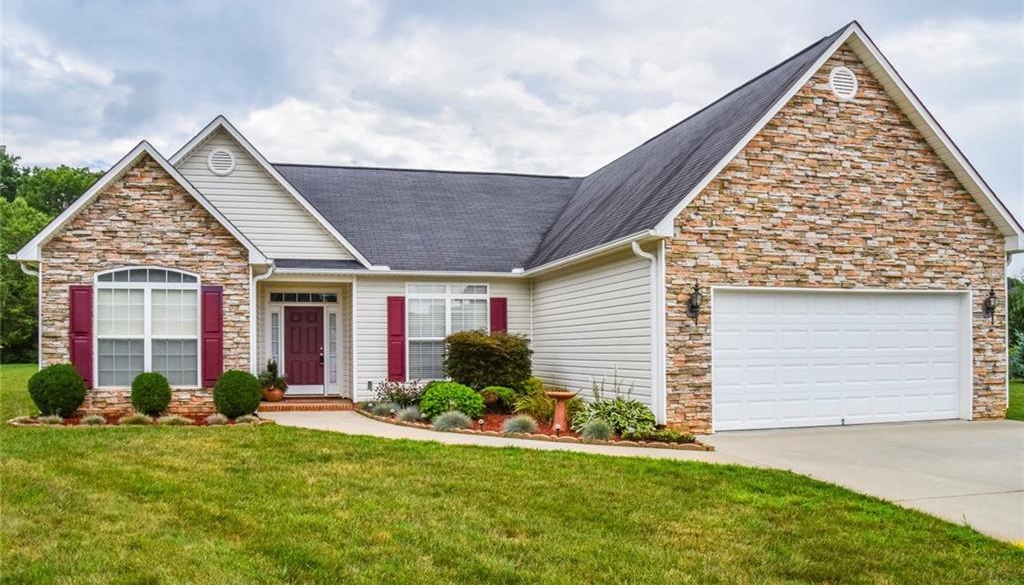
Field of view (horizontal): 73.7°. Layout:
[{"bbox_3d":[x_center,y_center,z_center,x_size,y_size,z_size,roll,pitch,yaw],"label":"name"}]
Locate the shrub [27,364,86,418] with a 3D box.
[{"bbox_3d":[-7.290,1.580,10.950,0.820,0.860,0.820,1,-3,-14],"label":"shrub"}]

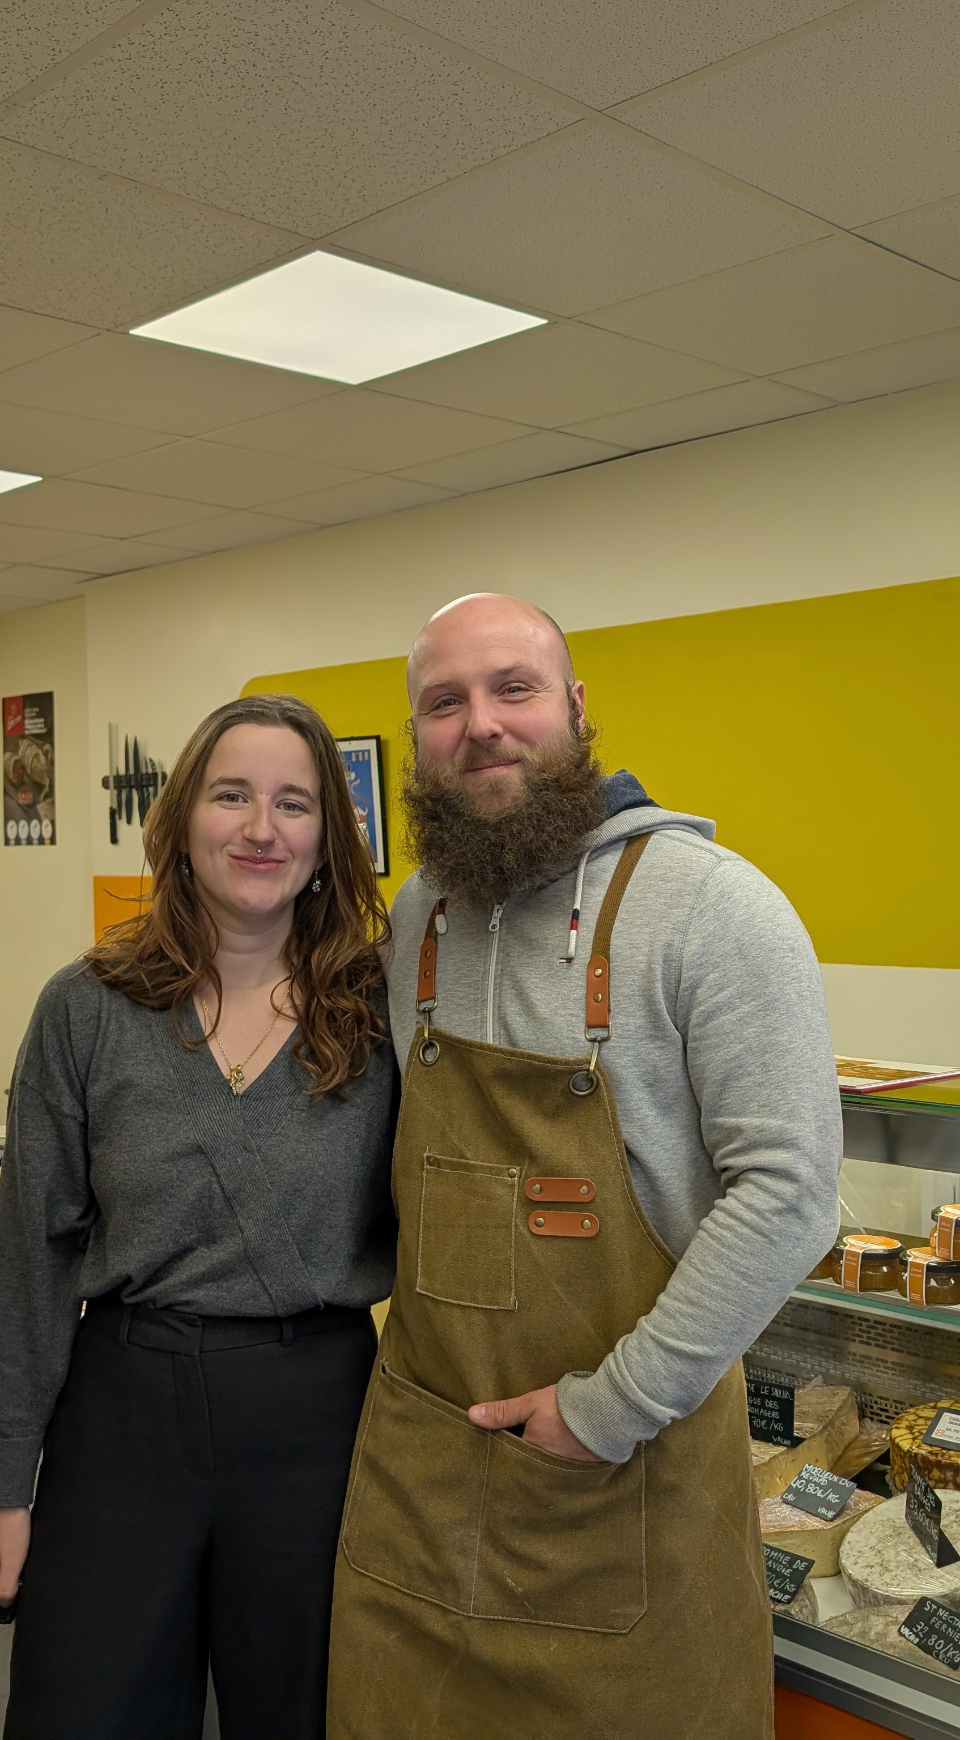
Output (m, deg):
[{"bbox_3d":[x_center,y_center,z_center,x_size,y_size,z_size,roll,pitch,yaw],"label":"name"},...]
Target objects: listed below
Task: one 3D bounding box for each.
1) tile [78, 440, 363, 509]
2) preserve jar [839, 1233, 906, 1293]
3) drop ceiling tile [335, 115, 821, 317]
[{"bbox_3d":[-0.703,-1.068,4.317,0.600,0.020,0.600,0,1,45],"label":"tile"},{"bbox_3d":[0.414,0.419,1.711,0.075,0.046,0.075,-1,1,0],"label":"preserve jar"},{"bbox_3d":[0.165,-1.025,2.563,0.597,0.020,0.597,0,2,44],"label":"drop ceiling tile"}]

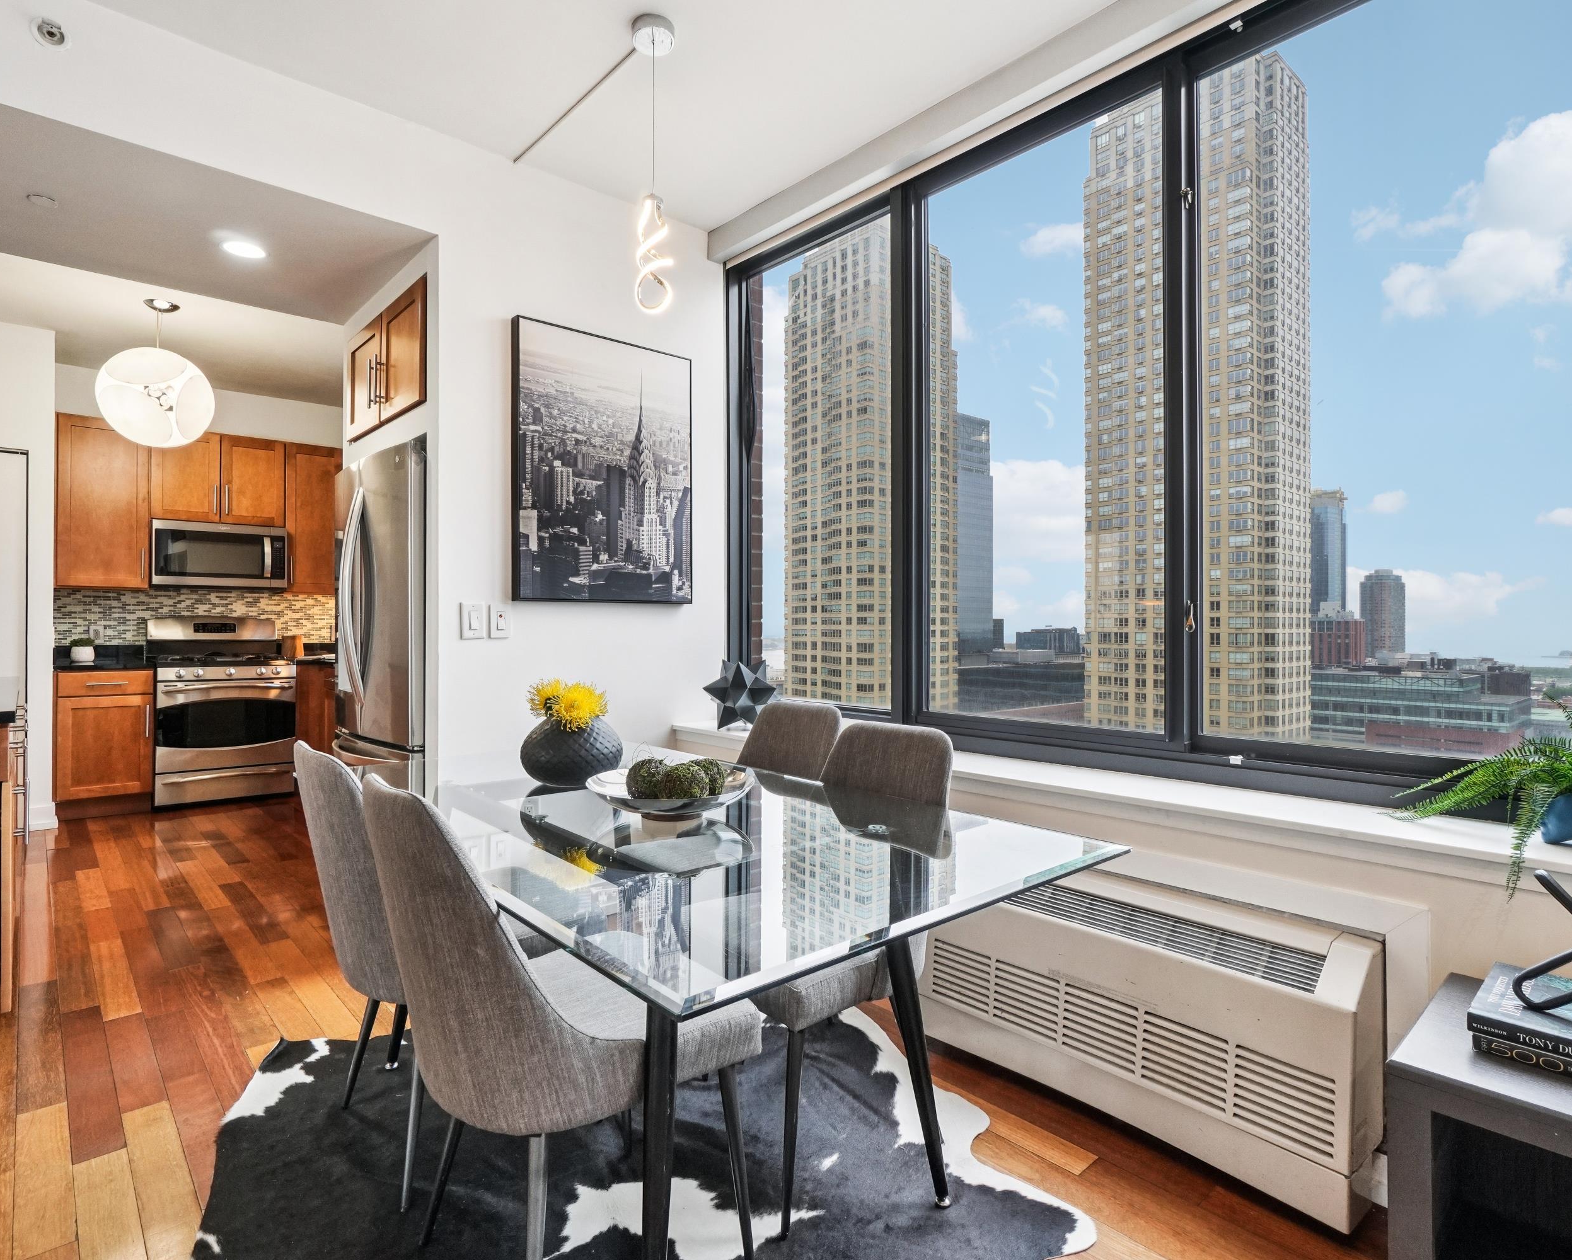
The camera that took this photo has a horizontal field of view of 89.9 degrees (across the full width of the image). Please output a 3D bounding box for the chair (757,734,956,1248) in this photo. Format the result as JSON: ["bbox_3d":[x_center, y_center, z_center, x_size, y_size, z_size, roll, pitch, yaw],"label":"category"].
[{"bbox_3d":[0.060,0.718,1.863,0.575,0.895,0.480,0,0,-39],"label":"chair"}]

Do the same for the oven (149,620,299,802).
[{"bbox_3d":[-3.912,0.553,5.467,0.762,1.200,0.690,0,0,-40],"label":"oven"}]

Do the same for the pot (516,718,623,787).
[{"bbox_3d":[-0.528,0.295,1.935,0.250,0.170,0.250,0,0,-41],"label":"pot"}]

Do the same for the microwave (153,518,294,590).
[{"bbox_3d":[-3.975,-0.504,5.538,0.760,0.437,0.400,0,0,-39],"label":"microwave"}]

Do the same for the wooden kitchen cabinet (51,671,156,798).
[{"bbox_3d":[-4.388,0.678,5.065,0.460,0.810,0.600,0,0,-40],"label":"wooden kitchen cabinet"}]

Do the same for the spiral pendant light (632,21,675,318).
[{"bbox_3d":[-0.376,-1.297,2.226,0.120,0.810,0.120,0,0,0],"label":"spiral pendant light"}]

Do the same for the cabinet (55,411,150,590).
[{"bbox_3d":[-4.481,-0.815,5.175,0.455,1.080,0.330,0,0,-40],"label":"cabinet"}]

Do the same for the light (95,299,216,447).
[{"bbox_3d":[-3.315,-1.346,4.148,0.494,0.732,0.494,0,0,0],"label":"light"}]

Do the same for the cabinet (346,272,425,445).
[{"bbox_3d":[-1.343,-1.000,3.189,0.550,0.435,0.905,0,0,-42],"label":"cabinet"}]

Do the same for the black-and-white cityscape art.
[{"bbox_3d":[-0.687,-0.614,3.066,0.745,1.022,0.035,0,0,-39],"label":"black-and-white cityscape art"}]

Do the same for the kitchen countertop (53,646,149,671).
[{"bbox_3d":[-4.443,0.205,5.122,0.480,0.135,0.640,0,0,-39],"label":"kitchen countertop"}]

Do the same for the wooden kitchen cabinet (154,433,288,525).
[{"bbox_3d":[-3.991,-1.043,5.558,0.760,0.618,0.330,0,0,-39],"label":"wooden kitchen cabinet"}]

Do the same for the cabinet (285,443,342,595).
[{"bbox_3d":[-3.565,-0.806,5.923,0.390,1.080,0.330,0,0,-40],"label":"cabinet"}]

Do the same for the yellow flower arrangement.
[{"bbox_3d":[-0.533,0.183,1.935,0.200,0.135,0.160,0,0,-15],"label":"yellow flower arrangement"}]

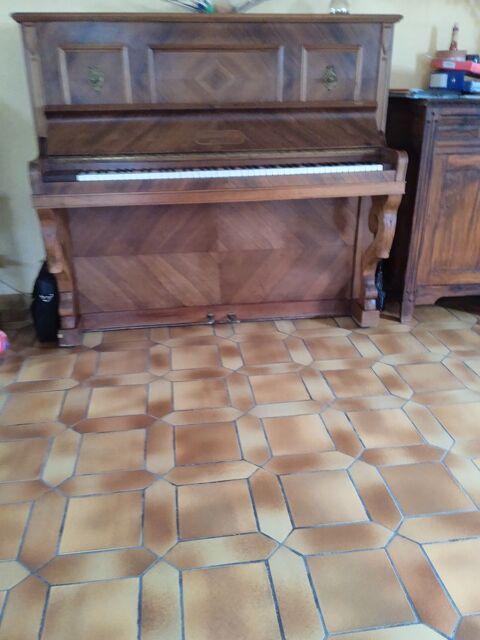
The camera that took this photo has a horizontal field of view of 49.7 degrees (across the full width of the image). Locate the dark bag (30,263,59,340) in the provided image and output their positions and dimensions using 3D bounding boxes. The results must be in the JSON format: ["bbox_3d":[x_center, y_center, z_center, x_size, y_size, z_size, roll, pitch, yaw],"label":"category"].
[{"bbox_3d":[-0.849,-0.091,2.264,0.120,0.345,0.150,-3,23,-7],"label":"dark bag"}]

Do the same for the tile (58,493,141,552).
[{"bbox_3d":[-0.353,0.523,1.341,0.198,0.010,0.195,-3,24,-7],"label":"tile"}]

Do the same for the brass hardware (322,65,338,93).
[{"bbox_3d":[0.378,-0.998,2.138,0.066,0.105,0.030,-3,23,-7],"label":"brass hardware"}]

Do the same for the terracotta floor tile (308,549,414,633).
[{"bbox_3d":[0.262,0.596,1.142,0.195,0.012,0.195,-3,23,-7],"label":"terracotta floor tile"}]

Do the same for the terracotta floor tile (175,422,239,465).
[{"bbox_3d":[-0.100,0.381,1.595,0.190,0.010,0.190,-3,23,-7],"label":"terracotta floor tile"}]

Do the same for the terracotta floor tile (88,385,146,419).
[{"bbox_3d":[-0.433,0.293,1.855,0.198,0.010,0.195,-3,24,-7],"label":"terracotta floor tile"}]

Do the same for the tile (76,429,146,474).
[{"bbox_3d":[-0.390,0.406,1.590,0.195,0.012,0.195,-3,23,-7],"label":"tile"}]

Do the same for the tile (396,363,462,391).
[{"bbox_3d":[0.706,0.220,1.957,0.190,0.010,0.190,-3,23,-7],"label":"tile"}]

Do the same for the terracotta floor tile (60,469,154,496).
[{"bbox_3d":[-0.370,0.462,1.459,0.285,0.012,0.086,-3,23,-7],"label":"terracotta floor tile"}]

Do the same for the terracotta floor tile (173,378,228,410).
[{"bbox_3d":[-0.143,0.276,1.892,0.198,0.010,0.195,-3,24,-7],"label":"terracotta floor tile"}]

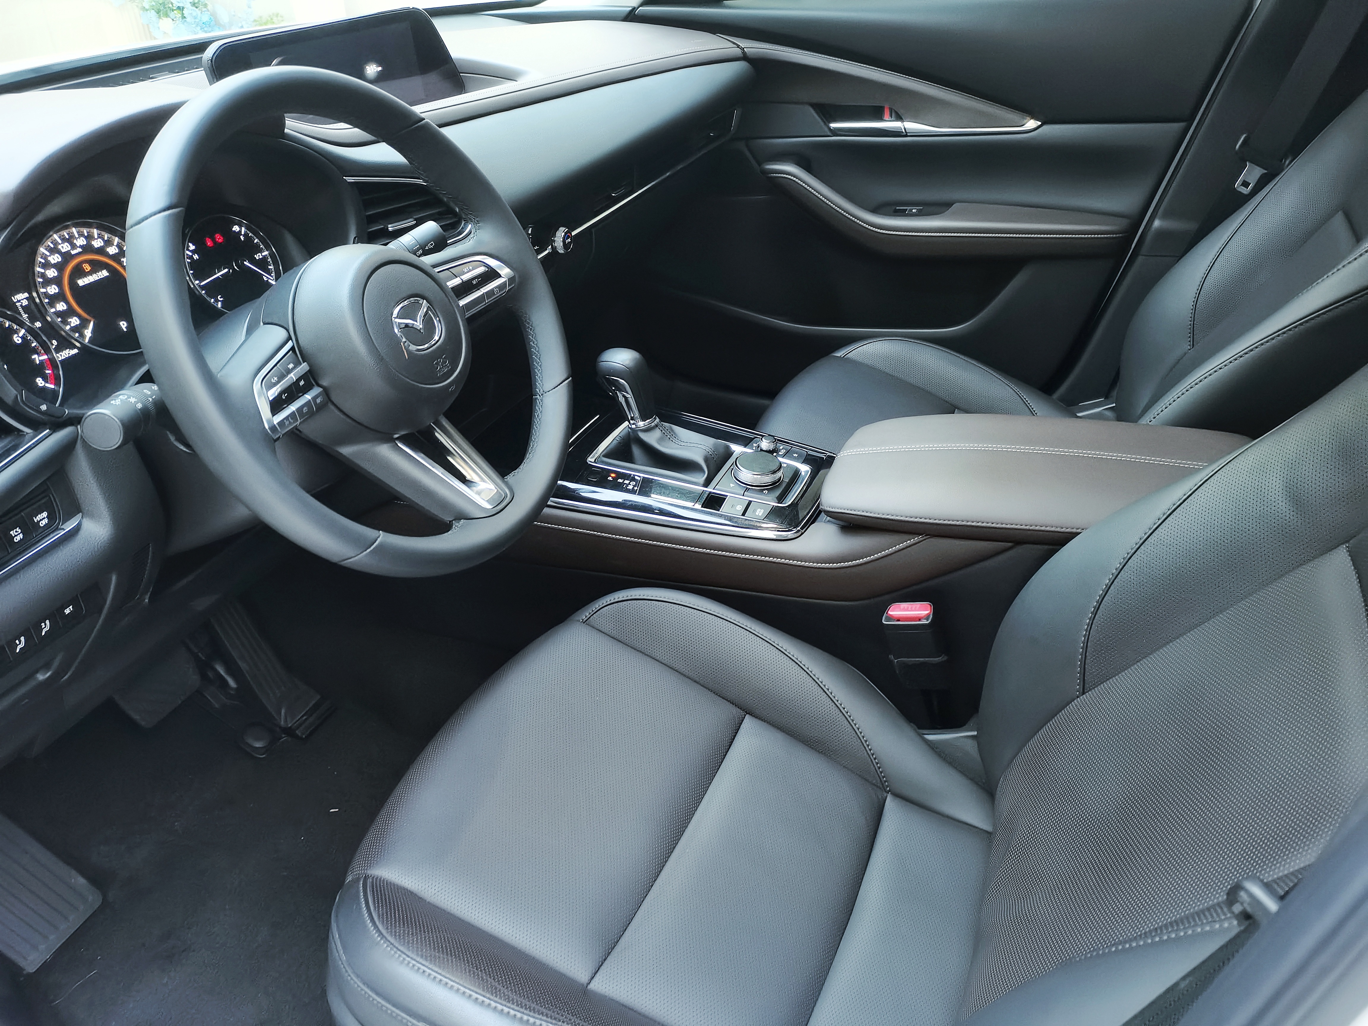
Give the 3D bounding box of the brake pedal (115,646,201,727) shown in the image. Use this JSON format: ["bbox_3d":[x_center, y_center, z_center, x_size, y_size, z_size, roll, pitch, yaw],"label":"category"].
[{"bbox_3d":[-0.618,0.201,1.199,0.035,0.073,0.090,-33,11,39],"label":"brake pedal"}]

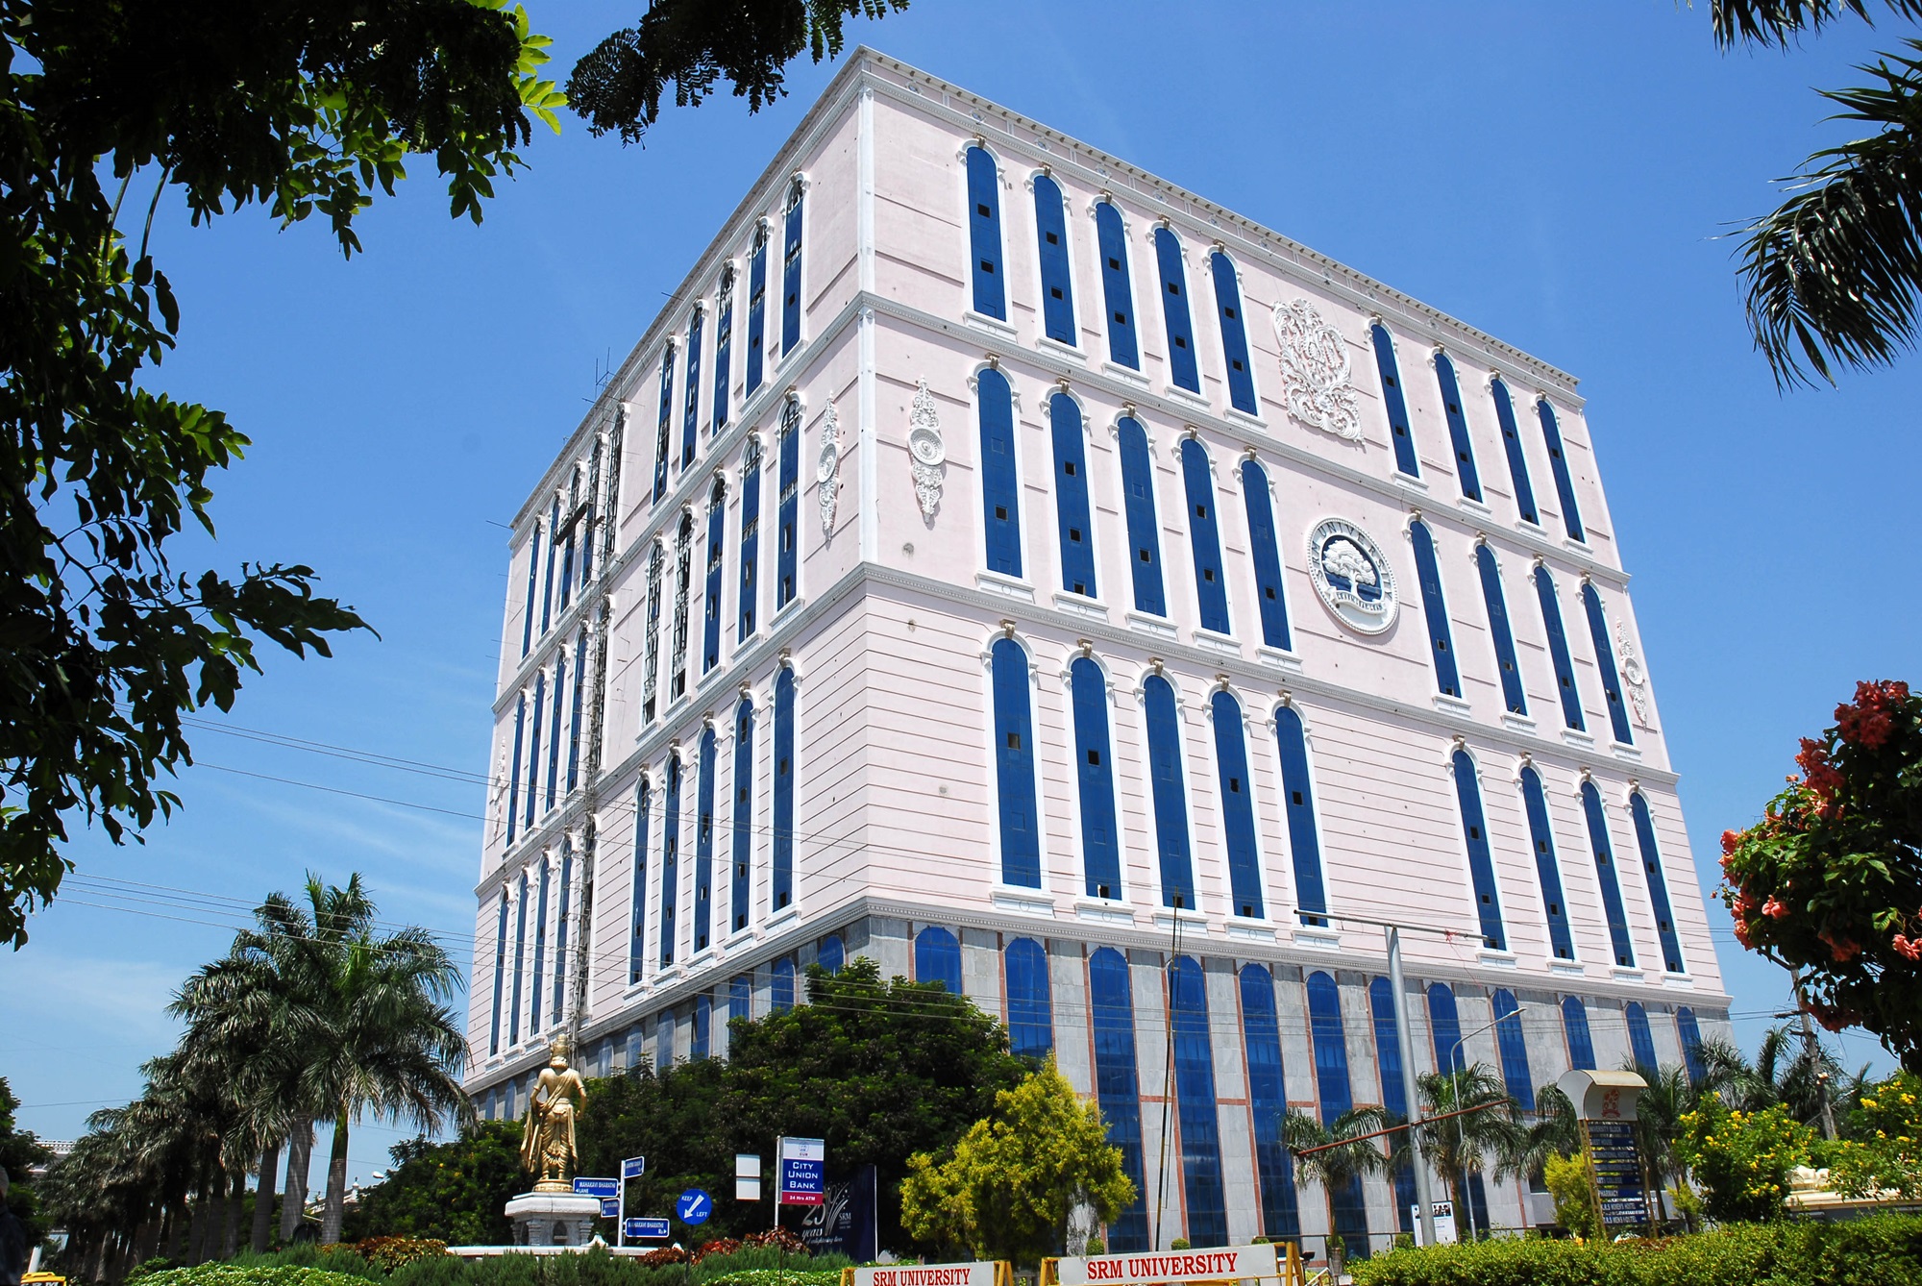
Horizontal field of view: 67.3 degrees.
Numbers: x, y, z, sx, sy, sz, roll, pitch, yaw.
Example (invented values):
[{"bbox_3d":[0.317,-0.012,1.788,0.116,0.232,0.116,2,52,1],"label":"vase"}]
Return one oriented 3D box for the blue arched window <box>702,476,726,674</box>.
[{"bbox_3d":[-12.817,-3.814,75.080,0.300,10.945,1.870,13,-28,-31],"label":"blue arched window"}]

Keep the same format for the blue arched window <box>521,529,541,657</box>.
[{"bbox_3d":[-30.616,-3.933,103.210,0.300,9.730,1.840,13,-29,-30],"label":"blue arched window"}]

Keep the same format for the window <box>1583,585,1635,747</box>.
[{"bbox_3d":[40.410,1.136,90.344,1.880,10.900,0.300,13,-29,-31],"label":"window"}]

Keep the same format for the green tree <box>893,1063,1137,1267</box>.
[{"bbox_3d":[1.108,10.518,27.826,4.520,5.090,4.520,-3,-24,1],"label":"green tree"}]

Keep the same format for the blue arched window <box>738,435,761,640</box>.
[{"bbox_3d":[-10.555,-5.363,72.958,0.300,11.188,1.796,13,-29,-30],"label":"blue arched window"}]

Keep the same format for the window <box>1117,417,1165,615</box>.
[{"bbox_3d":[8.756,-6.478,70.949,1.880,10.920,0.300,13,-29,-31],"label":"window"}]

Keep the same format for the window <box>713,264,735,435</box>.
[{"bbox_3d":[-13.465,-16.899,81.797,0.300,10.700,1.880,13,-29,-31],"label":"window"}]

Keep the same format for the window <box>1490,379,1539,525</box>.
[{"bbox_3d":[35.795,-12.580,93.613,1.880,10.840,0.300,13,-29,-31],"label":"window"}]

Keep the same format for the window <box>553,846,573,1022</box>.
[{"bbox_3d":[-23.523,17.042,85.412,0.300,10.520,1.880,13,-29,-31],"label":"window"}]

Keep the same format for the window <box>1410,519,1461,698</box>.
[{"bbox_3d":[27.204,-2.147,83.006,1.796,11.188,0.300,13,-29,-30],"label":"window"}]

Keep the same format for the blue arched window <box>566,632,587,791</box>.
[{"bbox_3d":[-24.414,4.113,91.814,0.300,10.510,1.880,13,-29,-31],"label":"blue arched window"}]

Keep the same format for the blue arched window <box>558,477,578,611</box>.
[{"bbox_3d":[-27.589,-7.235,100.056,0.300,10.725,1.870,13,-28,-31],"label":"blue arched window"}]

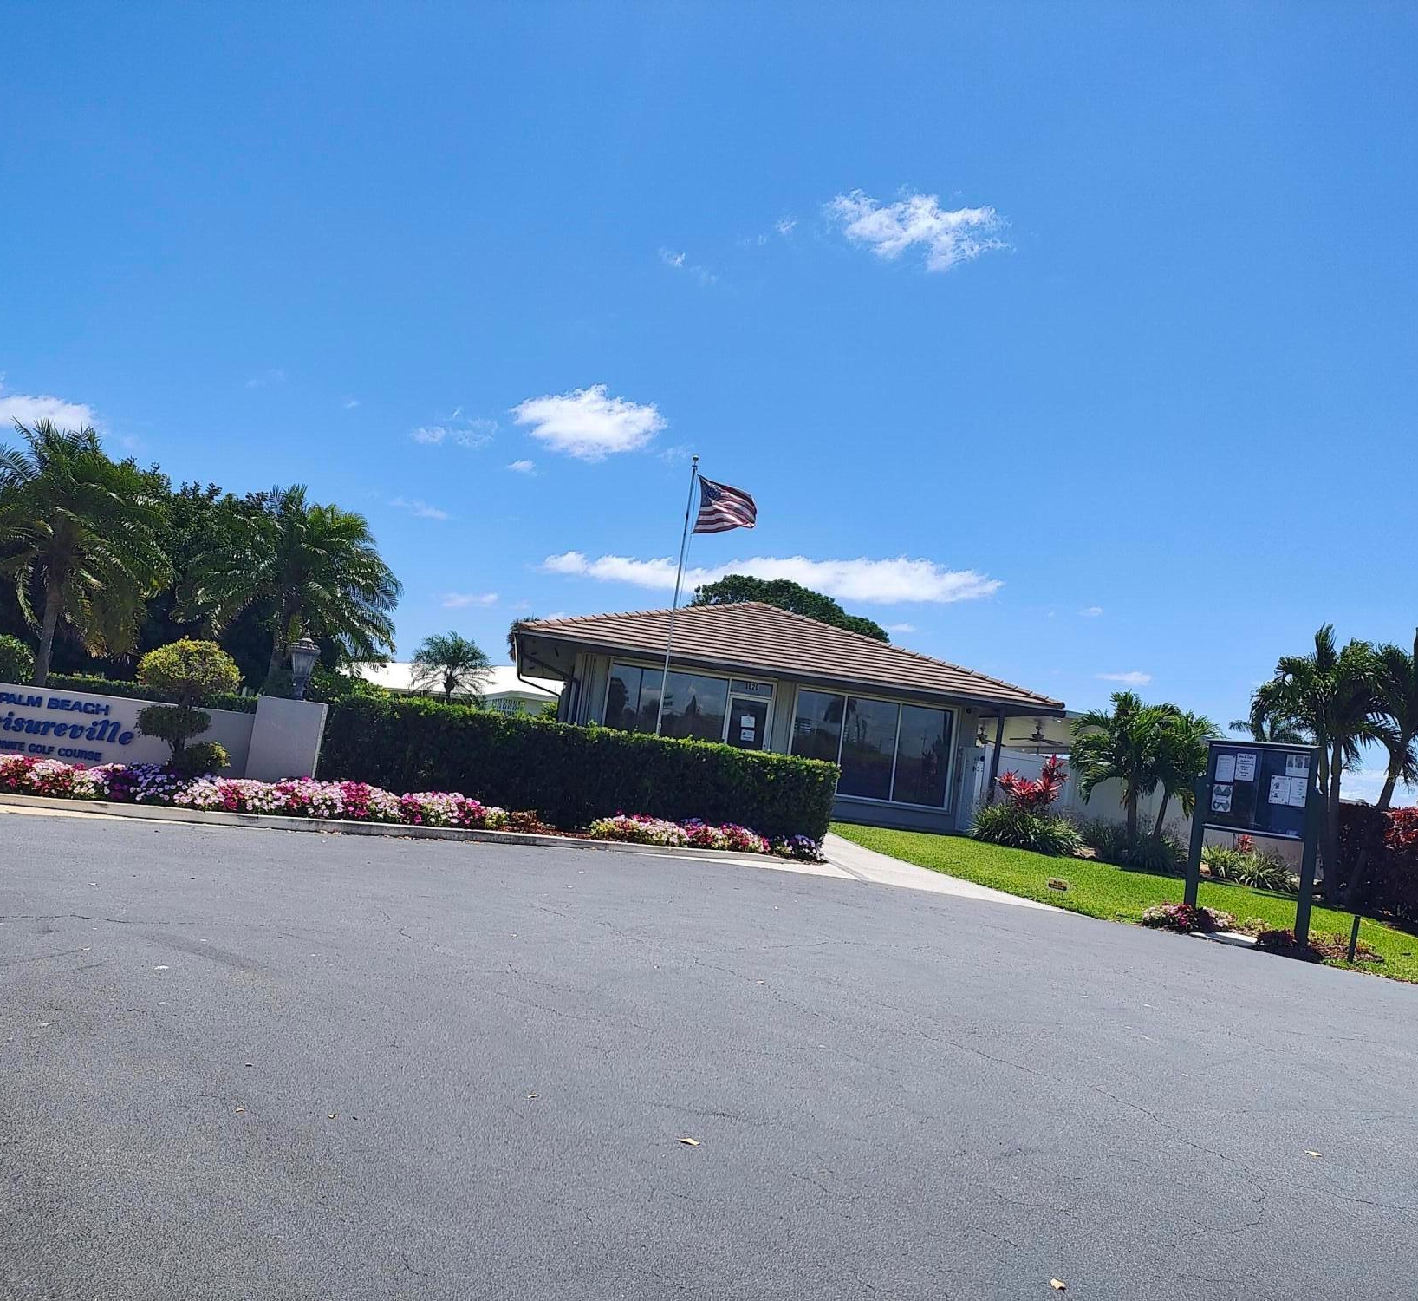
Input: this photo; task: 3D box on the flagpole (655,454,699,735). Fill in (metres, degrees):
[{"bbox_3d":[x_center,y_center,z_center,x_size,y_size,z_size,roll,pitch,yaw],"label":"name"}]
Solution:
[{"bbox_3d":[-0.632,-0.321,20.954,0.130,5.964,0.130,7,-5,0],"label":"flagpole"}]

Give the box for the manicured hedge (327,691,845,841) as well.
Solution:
[{"bbox_3d":[-1.472,1.529,14.986,6.344,1.150,0.950,9,-5,-23],"label":"manicured hedge"}]

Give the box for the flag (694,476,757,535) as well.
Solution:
[{"bbox_3d":[0.262,-2.322,20.152,1.150,0.920,0.400,8,-5,0],"label":"flag"}]

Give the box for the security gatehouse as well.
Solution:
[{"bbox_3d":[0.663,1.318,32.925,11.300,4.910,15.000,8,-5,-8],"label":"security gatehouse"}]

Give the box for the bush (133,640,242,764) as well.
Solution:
[{"bbox_3d":[-5.000,0.608,11.893,0.980,1.410,0.950,8,-5,-10],"label":"bush"}]

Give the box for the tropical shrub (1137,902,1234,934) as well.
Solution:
[{"bbox_3d":[4.872,2.730,12.775,0.650,0.280,1.000,10,-5,-30],"label":"tropical shrub"}]

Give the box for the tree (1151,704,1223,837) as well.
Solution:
[{"bbox_3d":[8.182,2.447,22.203,1.500,2.896,1.500,7,-5,0],"label":"tree"}]

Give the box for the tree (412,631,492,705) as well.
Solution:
[{"bbox_3d":[-6.960,1.197,33.439,2.150,3.380,2.150,8,-5,-11],"label":"tree"}]

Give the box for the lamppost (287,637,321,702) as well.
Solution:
[{"bbox_3d":[-4.203,0.178,13.001,0.340,0.678,0.340,8,-5,-10],"label":"lamppost"}]

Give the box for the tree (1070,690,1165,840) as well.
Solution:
[{"bbox_3d":[7.692,2.400,23.466,1.950,3.240,1.950,6,-5,19],"label":"tree"}]

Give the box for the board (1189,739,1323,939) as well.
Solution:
[{"bbox_3d":[5.680,1.951,13.060,0.170,1.980,1.320,10,-5,-30],"label":"board"}]

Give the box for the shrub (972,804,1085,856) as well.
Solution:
[{"bbox_3d":[5.942,3.292,23.304,2.000,0.817,1.600,7,-5,10],"label":"shrub"}]

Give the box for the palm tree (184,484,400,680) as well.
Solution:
[{"bbox_3d":[-5.553,-0.257,16.450,2.700,3.853,2.700,9,-5,-15],"label":"palm tree"}]

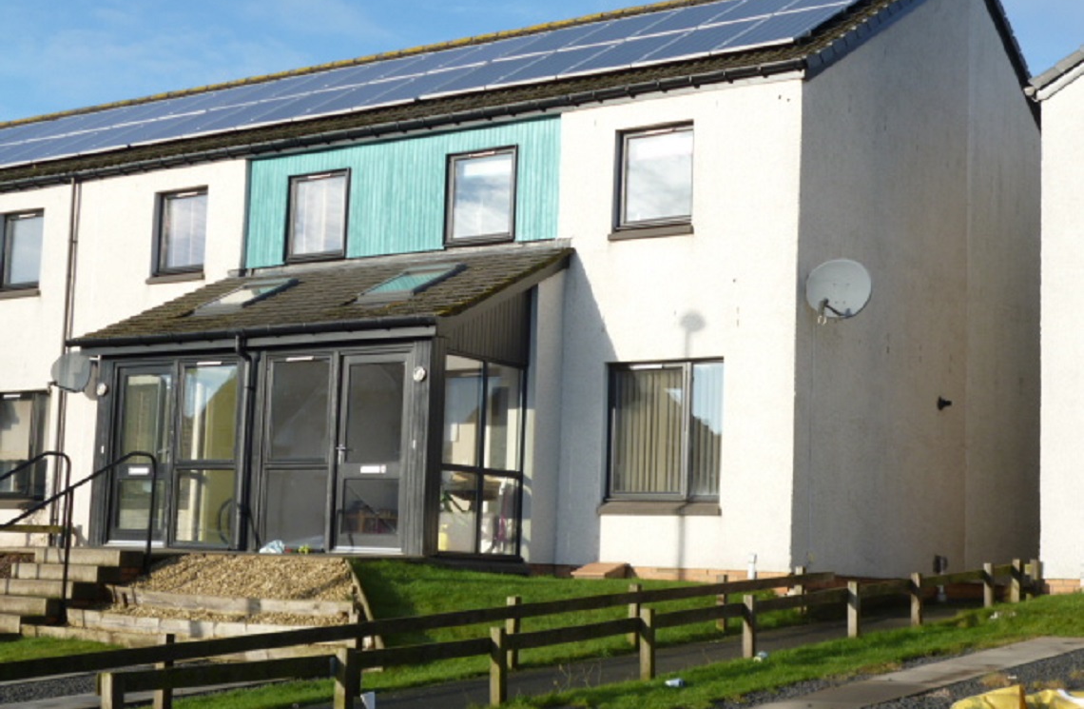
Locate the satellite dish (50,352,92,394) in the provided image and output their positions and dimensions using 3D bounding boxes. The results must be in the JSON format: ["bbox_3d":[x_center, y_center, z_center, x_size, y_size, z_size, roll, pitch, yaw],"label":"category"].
[{"bbox_3d":[-6.212,0.239,23.166,0.580,0.540,0.340,-2,-8,28],"label":"satellite dish"}]

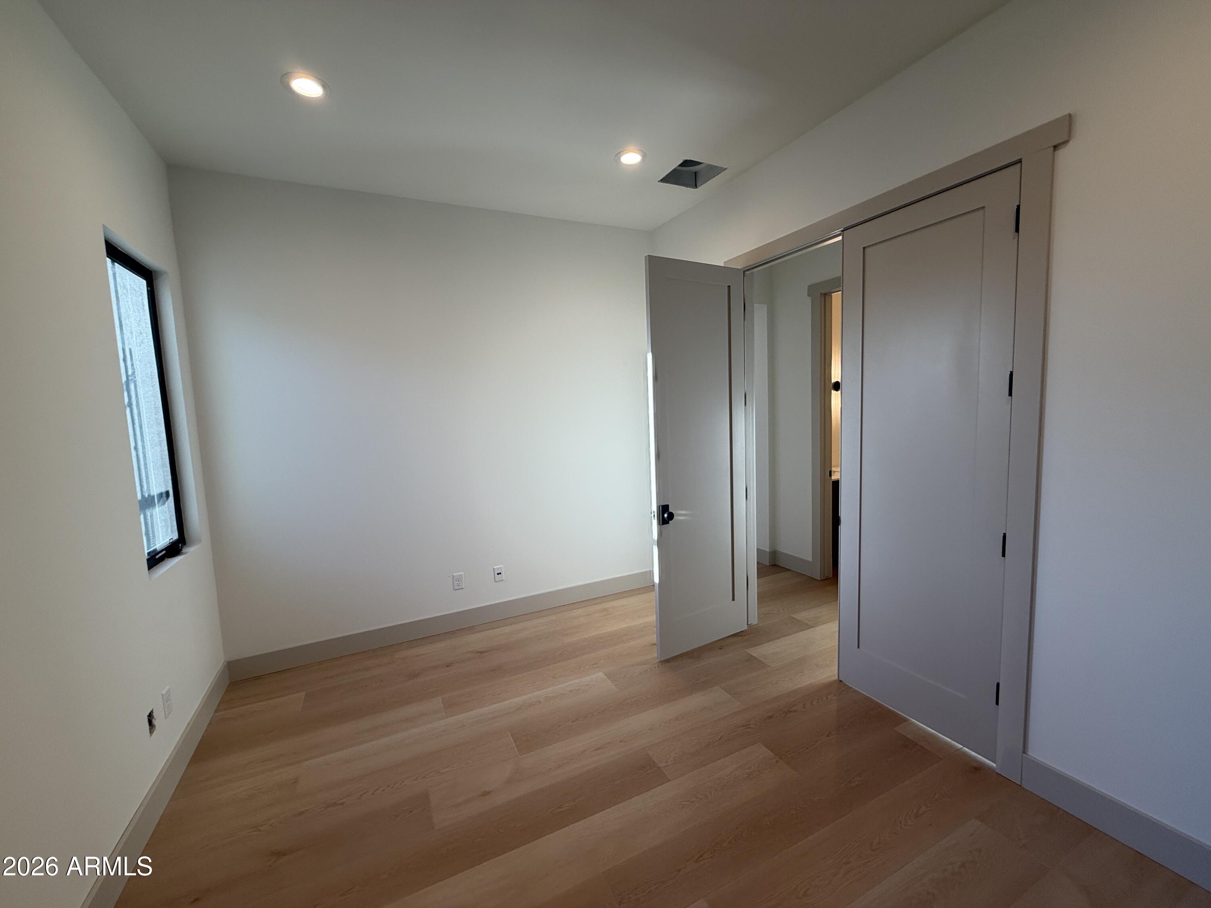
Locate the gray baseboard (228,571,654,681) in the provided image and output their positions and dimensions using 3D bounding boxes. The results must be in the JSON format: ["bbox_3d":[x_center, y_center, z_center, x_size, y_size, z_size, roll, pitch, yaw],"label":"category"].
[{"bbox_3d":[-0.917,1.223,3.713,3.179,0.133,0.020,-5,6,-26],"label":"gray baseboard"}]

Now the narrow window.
[{"bbox_3d":[-2.260,-0.206,2.354,0.060,1.492,0.712,-5,6,-26],"label":"narrow window"}]

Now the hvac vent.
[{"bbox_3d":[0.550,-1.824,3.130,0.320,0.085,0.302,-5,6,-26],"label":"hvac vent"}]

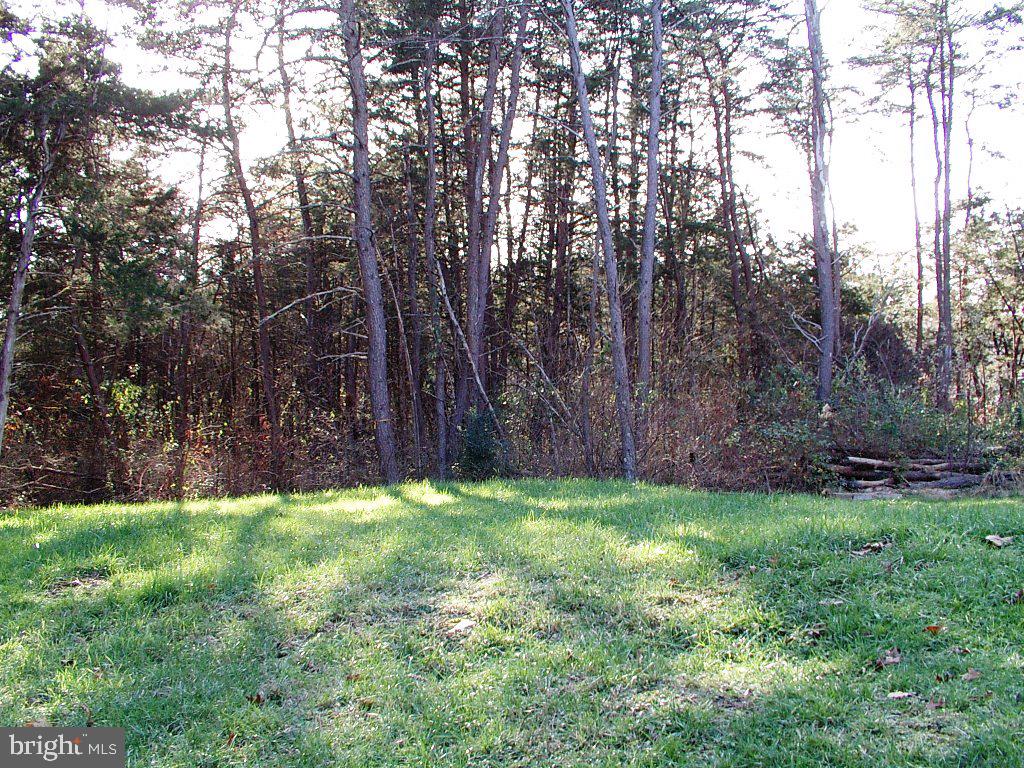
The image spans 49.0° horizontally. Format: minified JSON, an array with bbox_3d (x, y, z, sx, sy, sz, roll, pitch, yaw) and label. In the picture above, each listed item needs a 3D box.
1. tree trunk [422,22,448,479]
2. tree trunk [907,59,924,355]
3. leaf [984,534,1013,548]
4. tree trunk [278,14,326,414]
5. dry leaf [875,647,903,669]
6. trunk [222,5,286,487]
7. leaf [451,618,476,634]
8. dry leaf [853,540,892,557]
[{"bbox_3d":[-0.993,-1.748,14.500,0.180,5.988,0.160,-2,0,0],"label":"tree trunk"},{"bbox_3d":[8.256,-3.427,23.000,0.180,6.551,0.140,-2,0,0],"label":"tree trunk"},{"bbox_3d":[3.982,1.289,9.200,0.225,0.060,0.180,0,0,0],"label":"leaf"},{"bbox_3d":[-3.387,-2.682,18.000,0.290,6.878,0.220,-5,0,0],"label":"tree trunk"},{"bbox_3d":[1.943,1.411,5.800,0.145,0.060,0.130,0,0,0],"label":"dry leaf"},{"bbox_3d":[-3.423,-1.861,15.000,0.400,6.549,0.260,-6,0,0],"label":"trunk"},{"bbox_3d":[-0.280,1.402,6.500,0.150,0.050,0.130,0,0,0],"label":"leaf"},{"bbox_3d":[2.854,1.302,8.900,0.310,0.060,0.200,0,0,0],"label":"dry leaf"}]

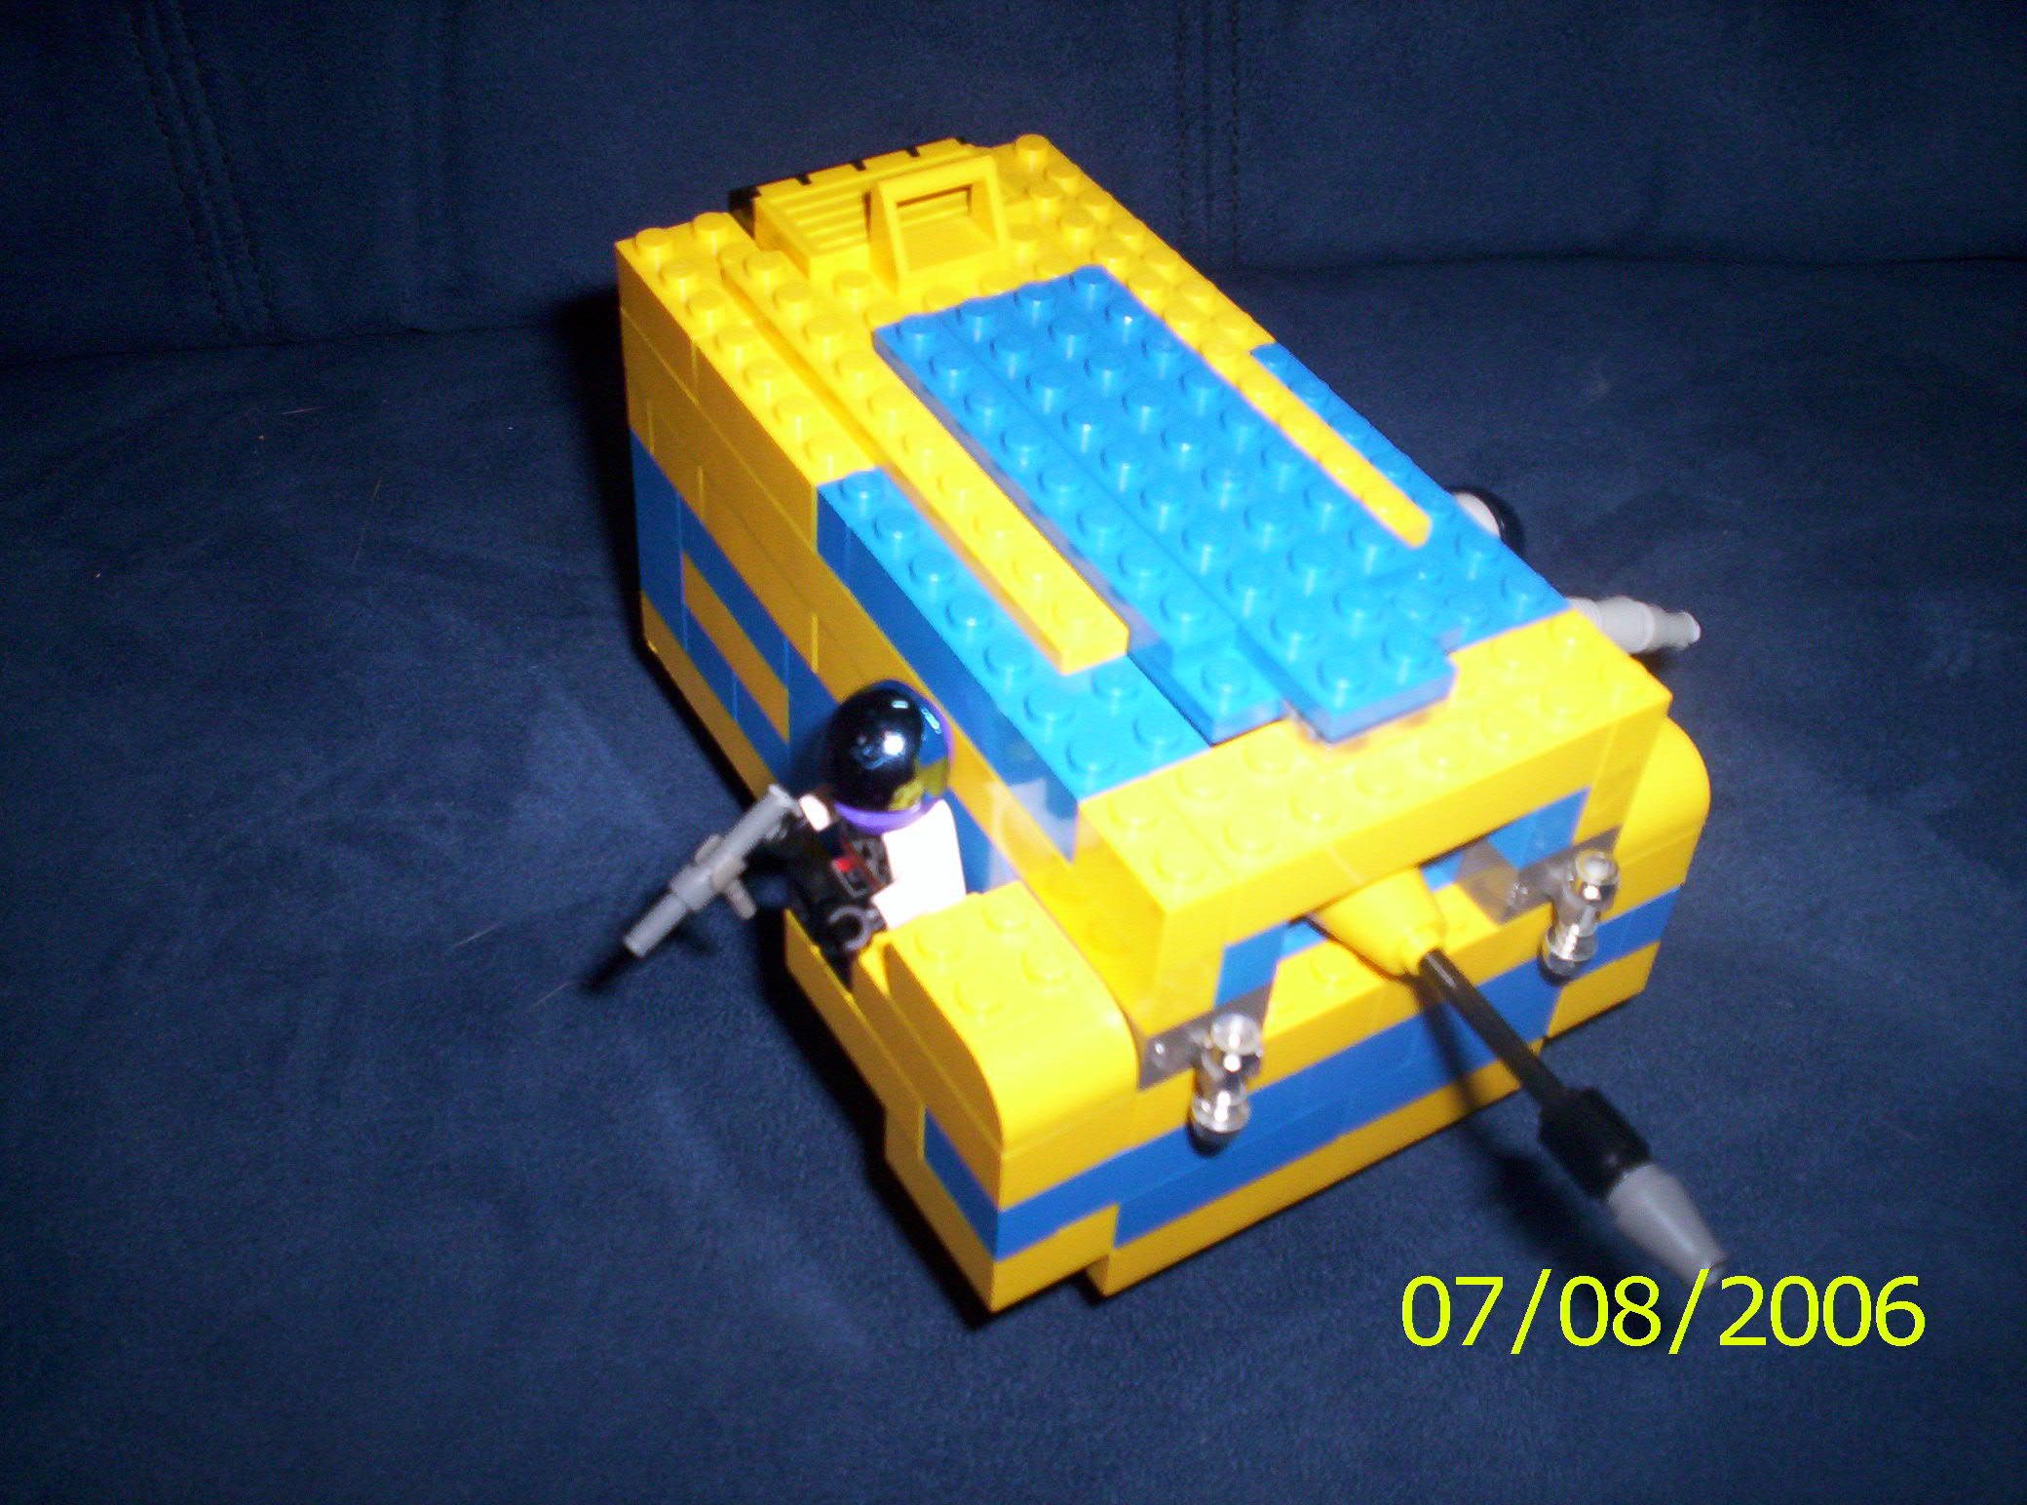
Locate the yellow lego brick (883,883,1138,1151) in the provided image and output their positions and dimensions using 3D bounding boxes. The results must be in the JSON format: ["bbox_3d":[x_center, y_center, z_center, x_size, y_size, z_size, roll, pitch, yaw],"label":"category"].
[{"bbox_3d":[0.000,0.026,0.222,0.016,0.011,0.024,-21,50,-24],"label":"yellow lego brick"}]

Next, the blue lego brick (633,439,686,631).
[{"bbox_3d":[-0.043,-0.032,0.305,0.015,0.029,0.016,-21,50,-24],"label":"blue lego brick"}]

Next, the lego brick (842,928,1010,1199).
[{"bbox_3d":[-0.002,0.031,0.231,0.016,0.010,0.032,-21,50,-24],"label":"lego brick"}]

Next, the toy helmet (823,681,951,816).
[{"bbox_3d":[-0.013,0.000,0.230,0.014,0.015,0.014,8,44,3],"label":"toy helmet"}]

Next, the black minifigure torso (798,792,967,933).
[{"bbox_3d":[-0.014,0.011,0.239,0.017,0.013,0.011,8,44,3],"label":"black minifigure torso"}]

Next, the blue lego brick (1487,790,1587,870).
[{"bbox_3d":[0.056,0.005,0.236,0.008,0.010,0.010,-21,50,-24],"label":"blue lego brick"}]

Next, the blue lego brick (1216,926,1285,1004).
[{"bbox_3d":[0.022,0.018,0.219,0.008,0.010,0.010,-21,50,-24],"label":"blue lego brick"}]

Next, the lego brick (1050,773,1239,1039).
[{"bbox_3d":[0.013,0.015,0.214,0.008,0.021,0.016,-21,50,-24],"label":"lego brick"}]

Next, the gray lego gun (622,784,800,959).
[{"bbox_3d":[-0.033,0.015,0.240,0.025,0.013,0.005,-45,60,-11],"label":"gray lego gun"}]

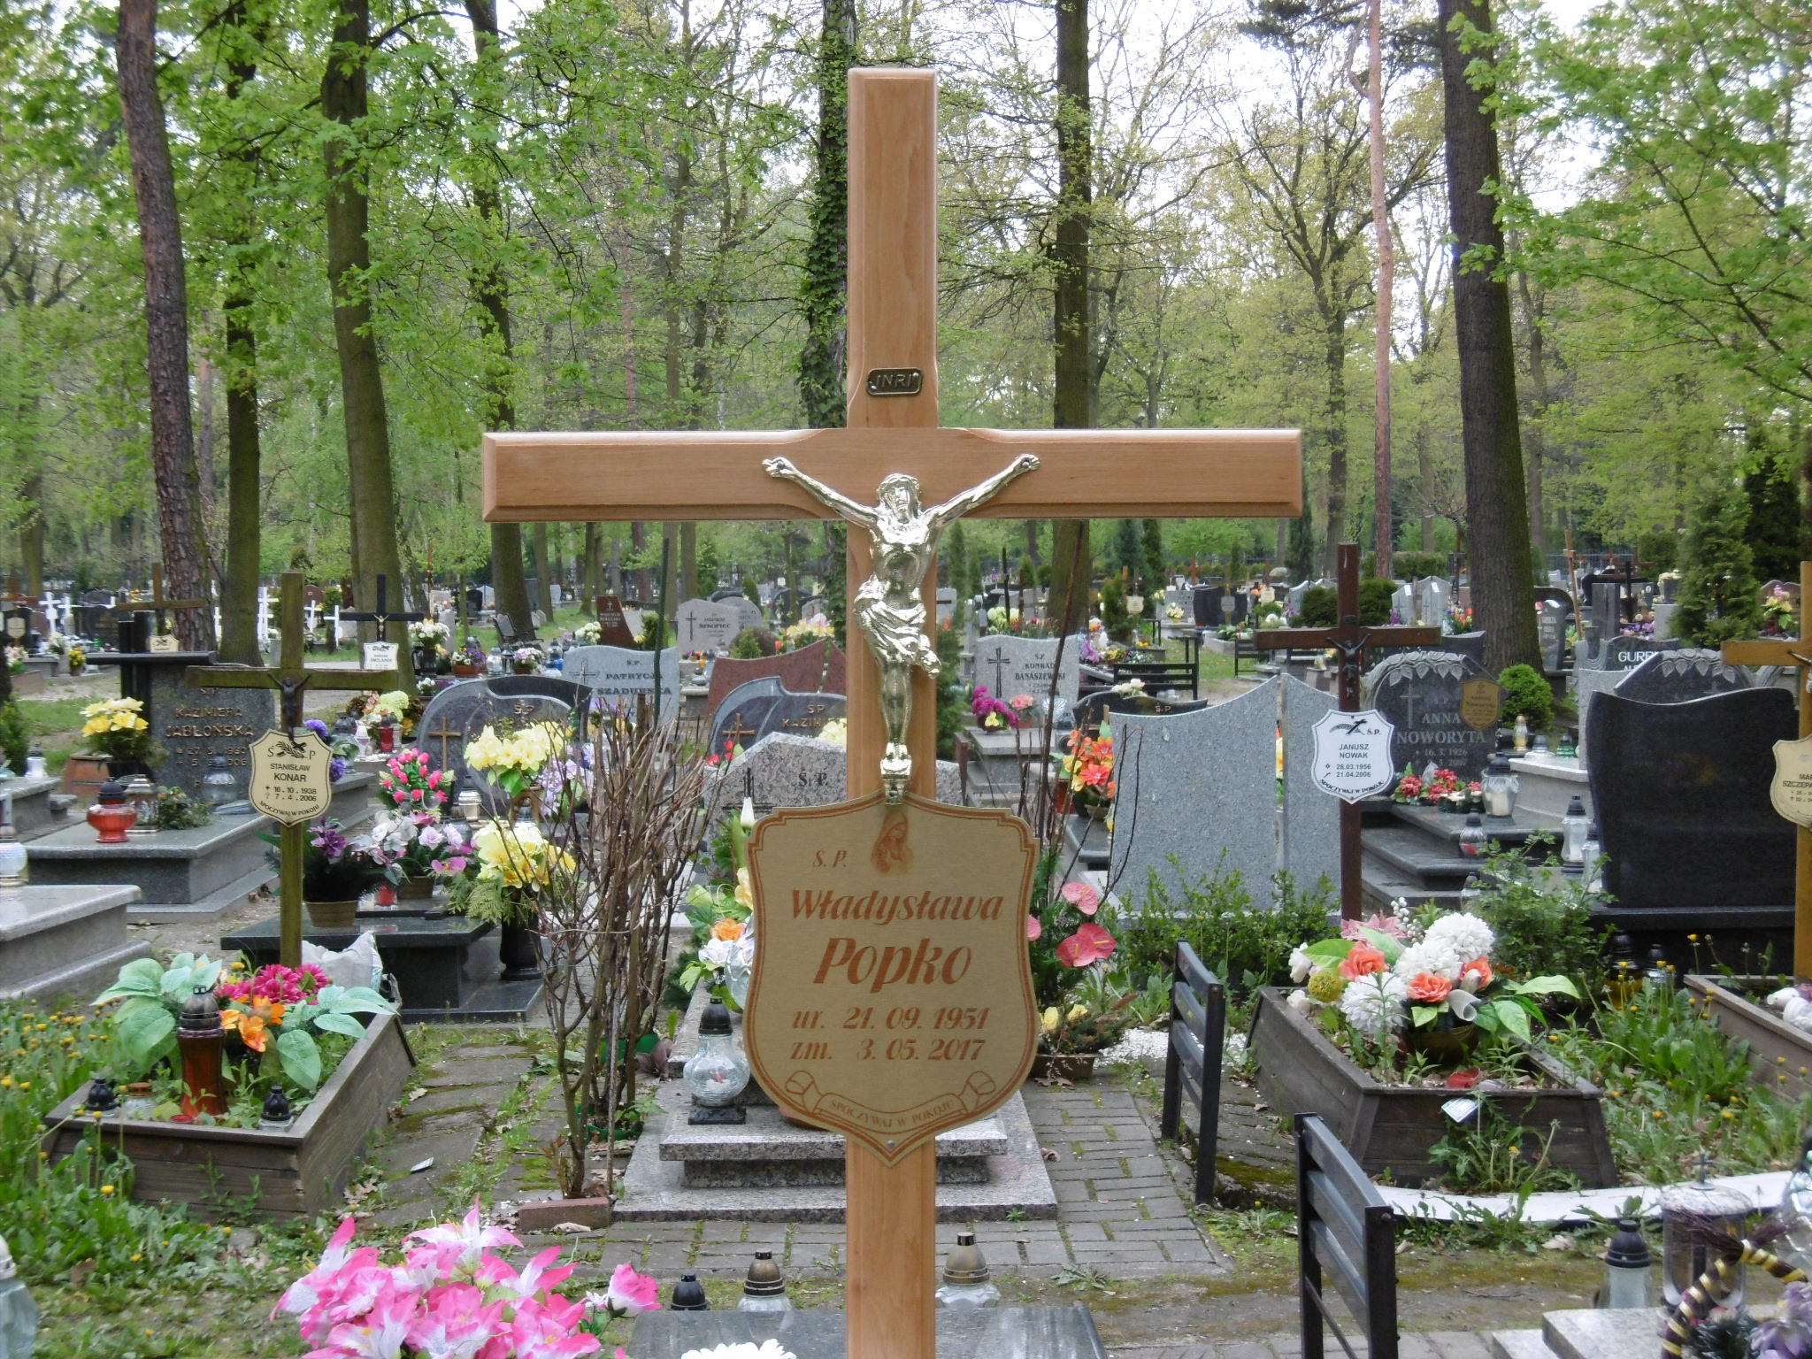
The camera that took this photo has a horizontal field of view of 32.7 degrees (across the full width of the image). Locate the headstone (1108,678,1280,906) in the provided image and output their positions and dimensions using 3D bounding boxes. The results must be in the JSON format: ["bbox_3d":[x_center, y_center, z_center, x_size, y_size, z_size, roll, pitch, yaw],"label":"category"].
[{"bbox_3d":[1.059,0.423,11.326,0.620,0.840,0.120,0,2,-3],"label":"headstone"}]

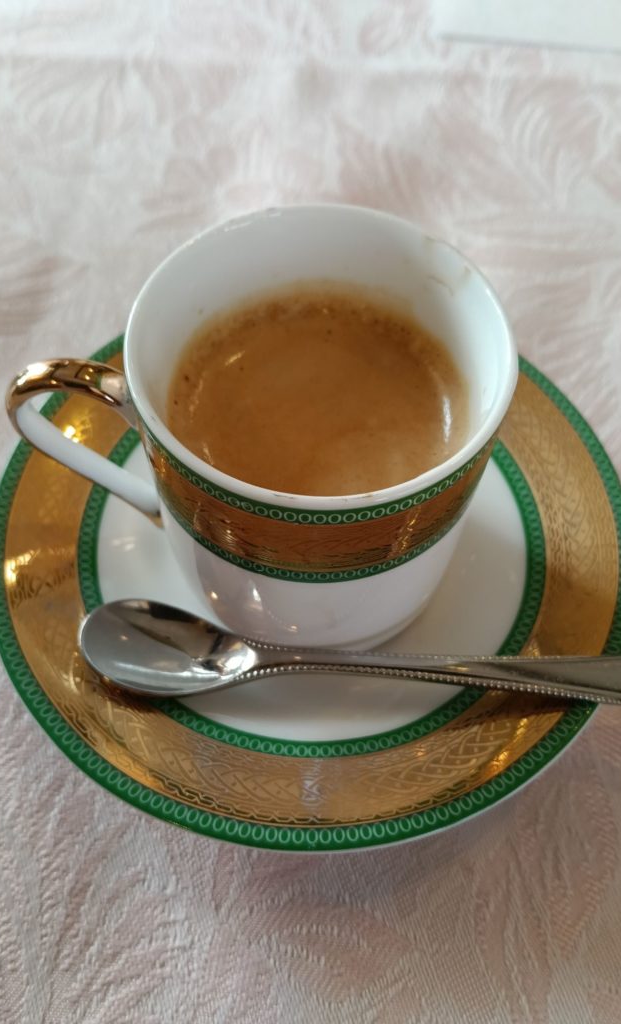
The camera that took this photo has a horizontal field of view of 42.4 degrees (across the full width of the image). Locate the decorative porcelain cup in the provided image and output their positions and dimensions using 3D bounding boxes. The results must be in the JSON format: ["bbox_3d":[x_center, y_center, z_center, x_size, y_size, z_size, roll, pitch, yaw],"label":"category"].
[{"bbox_3d":[-0.010,-0.010,0.142,0.079,0.060,0.057,-1,59,-2],"label":"decorative porcelain cup"}]

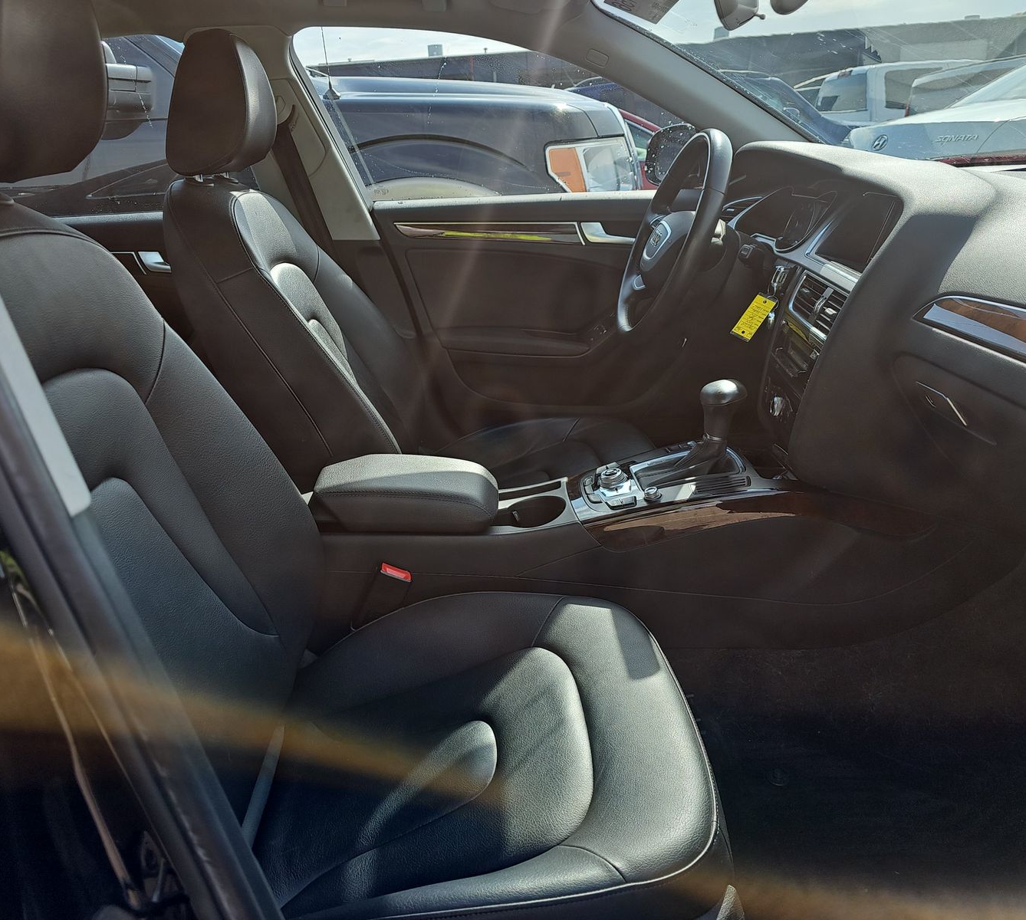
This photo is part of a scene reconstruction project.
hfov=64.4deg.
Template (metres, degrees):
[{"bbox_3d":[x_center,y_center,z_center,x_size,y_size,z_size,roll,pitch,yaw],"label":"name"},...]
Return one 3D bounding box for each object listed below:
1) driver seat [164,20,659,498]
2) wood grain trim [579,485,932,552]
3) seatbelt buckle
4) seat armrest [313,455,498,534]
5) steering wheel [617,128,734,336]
[{"bbox_3d":[-0.139,-0.247,1.473,0.830,0.950,0.530,-2,20,-4],"label":"driver seat"},{"bbox_3d":[0.330,0.079,1.122,0.460,0.070,0.090,-2,20,-4],"label":"wood grain trim"},{"bbox_3d":[-0.180,0.193,1.111,0.050,0.110,0.028,25,16,-13],"label":"seatbelt buckle"},{"bbox_3d":[-0.150,0.039,1.186,0.265,0.075,0.160,-2,20,-4],"label":"seat armrest"},{"bbox_3d":[0.298,-0.394,1.456,0.100,0.375,0.375,19,17,-11],"label":"steering wheel"}]

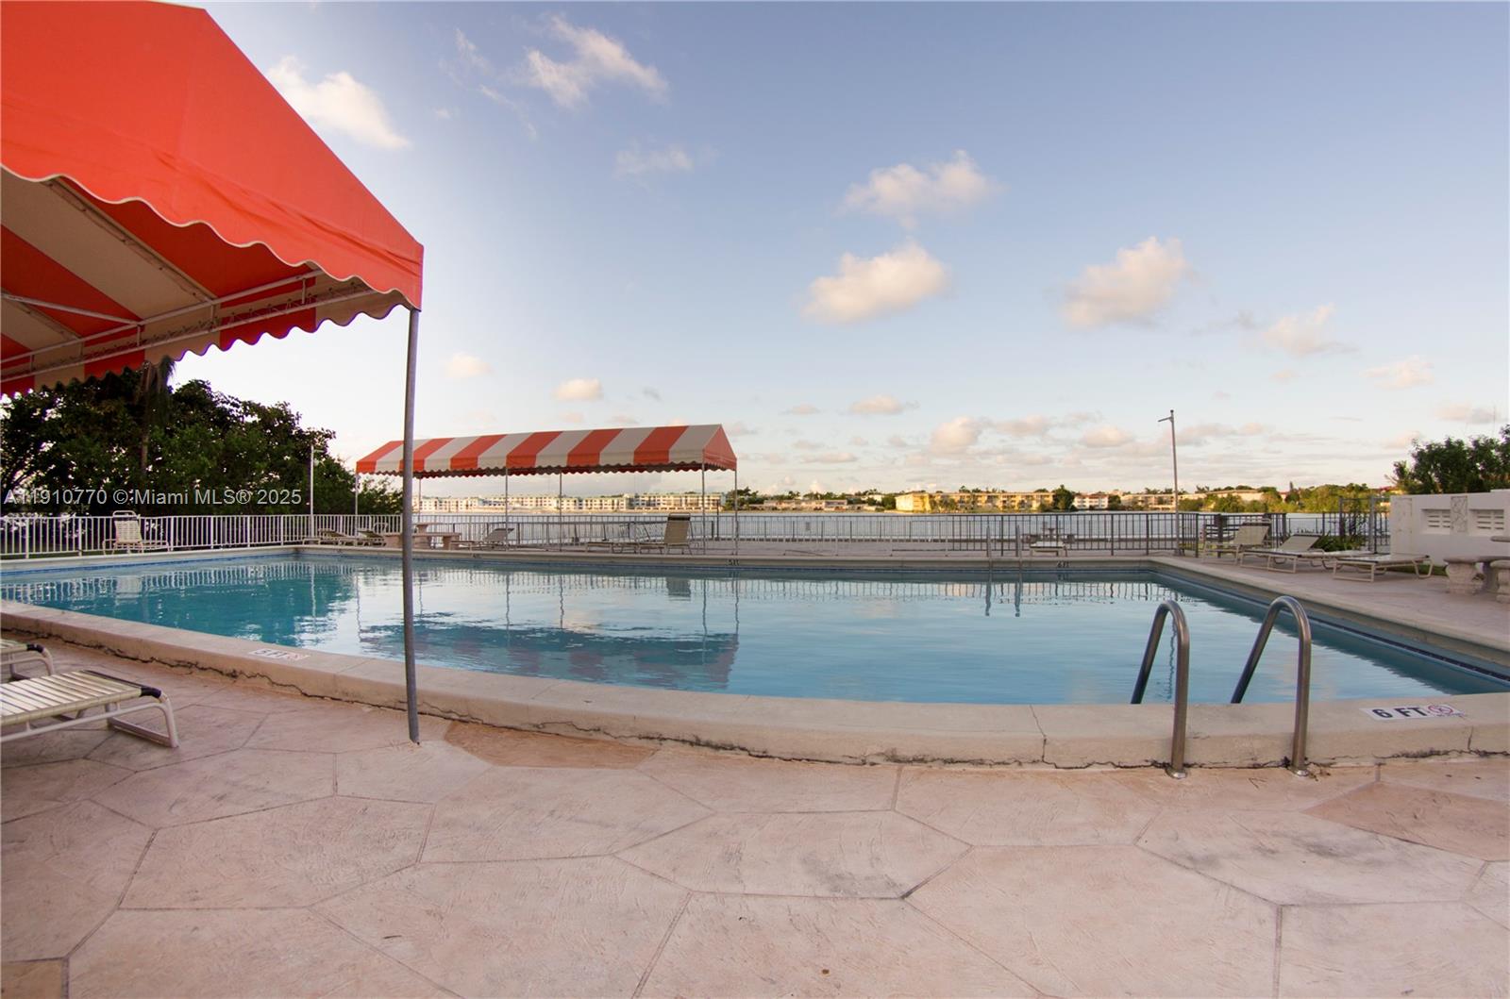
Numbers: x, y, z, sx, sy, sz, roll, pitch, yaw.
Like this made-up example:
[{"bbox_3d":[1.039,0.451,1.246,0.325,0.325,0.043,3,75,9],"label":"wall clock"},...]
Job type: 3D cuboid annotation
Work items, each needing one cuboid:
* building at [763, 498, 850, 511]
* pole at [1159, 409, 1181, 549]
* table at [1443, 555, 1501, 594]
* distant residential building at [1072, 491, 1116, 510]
[{"bbox_3d":[31.700,3.900,405.000,51.000,7.000,15.000,0,-1,-3],"label":"building"},{"bbox_3d":[9.420,-0.370,15.200,0.500,3.350,0.200,0,-1,-32],"label":"pole"},{"bbox_3d":[9.300,0.960,8.600,0.850,0.480,0.450,0,-1,-18],"label":"table"},{"bbox_3d":[214.000,1.700,424.000,27.000,9.800,14.000,0,-1,9],"label":"distant residential building"}]

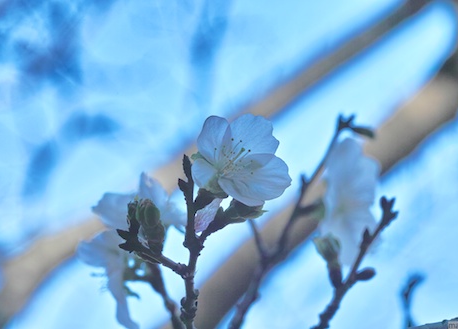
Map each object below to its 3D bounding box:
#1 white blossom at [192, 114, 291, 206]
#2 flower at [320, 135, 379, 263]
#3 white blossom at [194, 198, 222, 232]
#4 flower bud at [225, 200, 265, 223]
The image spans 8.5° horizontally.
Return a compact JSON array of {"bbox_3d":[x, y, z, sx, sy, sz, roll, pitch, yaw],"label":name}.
[{"bbox_3d":[0.004,-0.001,0.950,0.030,0.029,0.018,7,-21,-26],"label":"white blossom"},{"bbox_3d":[0.038,0.012,0.985,0.015,0.040,0.028,-9,-17,36],"label":"flower"},{"bbox_3d":[-0.006,0.016,0.953,0.009,0.011,0.006,5,-11,-20],"label":"white blossom"},{"bbox_3d":[0.005,0.014,0.950,0.013,0.008,0.008,-16,9,-10],"label":"flower bud"}]

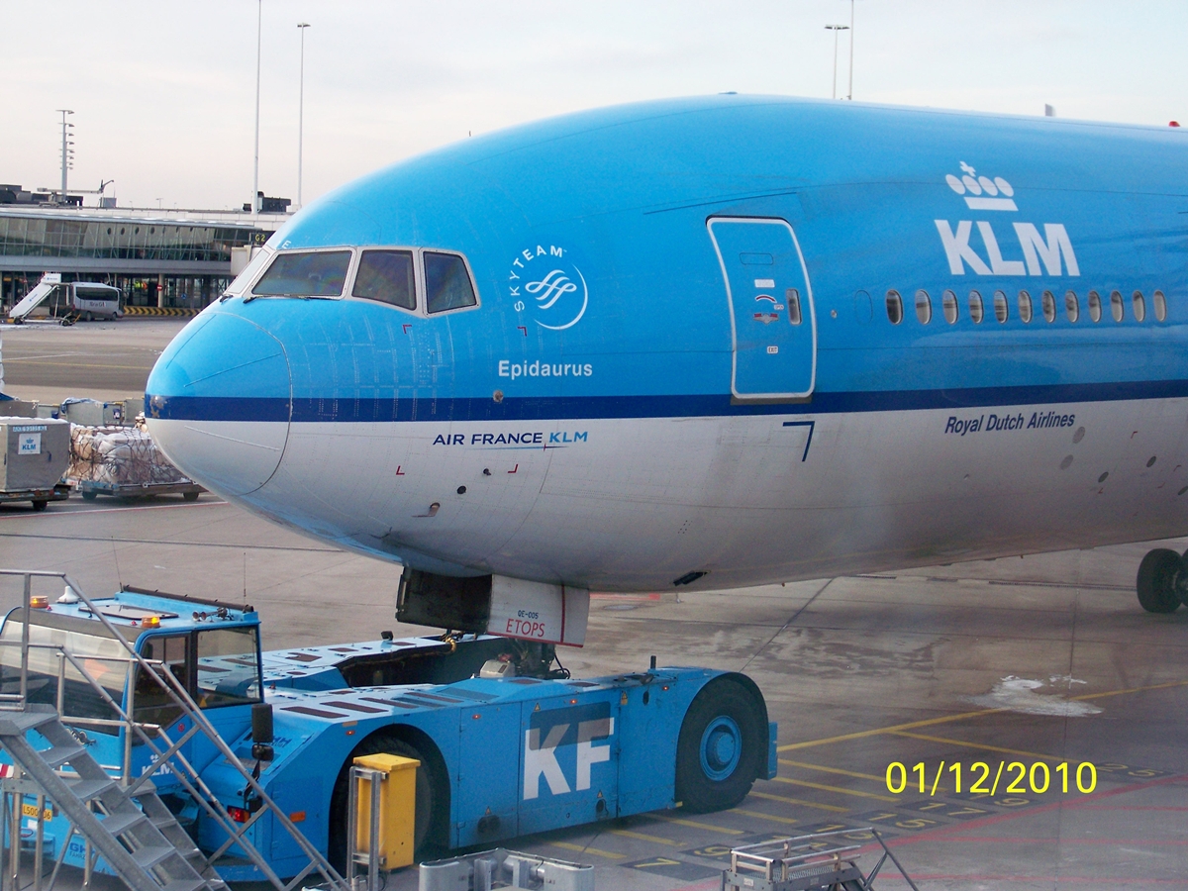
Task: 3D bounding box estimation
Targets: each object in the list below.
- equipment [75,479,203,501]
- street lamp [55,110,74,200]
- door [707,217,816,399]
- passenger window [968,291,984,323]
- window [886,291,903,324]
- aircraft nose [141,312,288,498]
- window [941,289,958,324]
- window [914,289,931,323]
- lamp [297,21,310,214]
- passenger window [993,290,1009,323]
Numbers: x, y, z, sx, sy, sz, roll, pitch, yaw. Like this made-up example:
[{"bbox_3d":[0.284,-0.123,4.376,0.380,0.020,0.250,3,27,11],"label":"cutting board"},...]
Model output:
[{"bbox_3d":[-11.596,1.093,74.323,2.200,0.520,3.400,5,5,43],"label":"equipment"},{"bbox_3d":[-68.201,-31.370,370.780,2.200,23.600,1.200,1,4,0],"label":"street lamp"},{"bbox_3d":[1.923,-1.560,32.124,1.200,1.980,0.240,-2,-5,-40],"label":"door"},{"bbox_3d":[4.574,-1.659,34.577,0.060,0.410,0.280,-8,-3,42],"label":"passenger window"},{"bbox_3d":[3.476,-1.600,33.443,0.280,0.410,0.060,-3,-4,-44],"label":"window"},{"bbox_3d":[-4.071,-0.405,29.570,2.100,1.960,0.980,5,5,42],"label":"aircraft nose"},{"bbox_3d":[4.219,-1.639,34.197,0.060,0.410,0.280,-8,-3,43],"label":"window"},{"bbox_3d":[3.854,-1.619,33.820,0.060,0.410,0.280,-8,-4,44],"label":"window"},{"bbox_3d":[-28.613,-26.904,280.942,1.300,28.480,1.100,1,4,0],"label":"lamp"},{"bbox_3d":[4.929,-1.681,34.973,0.060,0.410,0.280,-8,-3,42],"label":"passenger window"}]

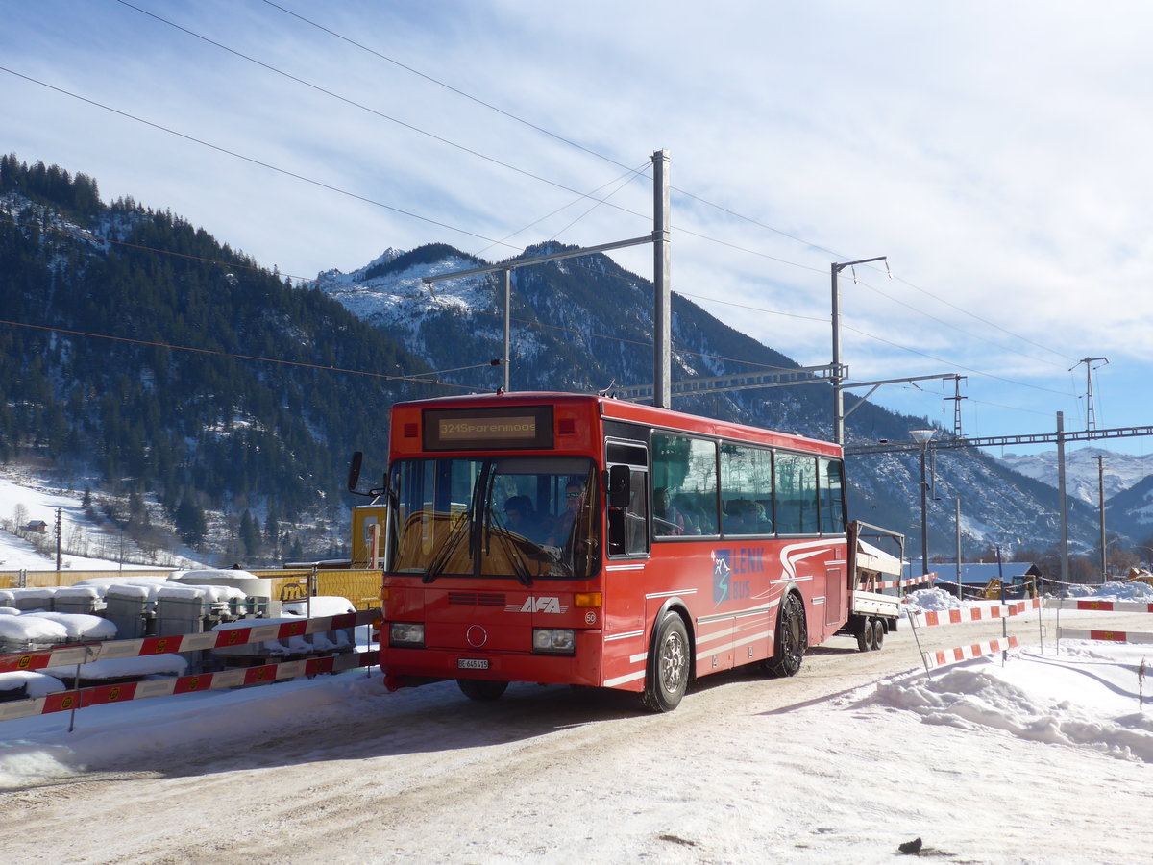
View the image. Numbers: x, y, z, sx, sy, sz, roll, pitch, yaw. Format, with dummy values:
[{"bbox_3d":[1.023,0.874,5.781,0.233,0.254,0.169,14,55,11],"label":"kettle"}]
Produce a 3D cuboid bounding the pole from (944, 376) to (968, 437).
[{"bbox_3d":[19.236,-1.274,74.000,0.400,3.190,1.350,5,-7,-44],"label":"pole"}]

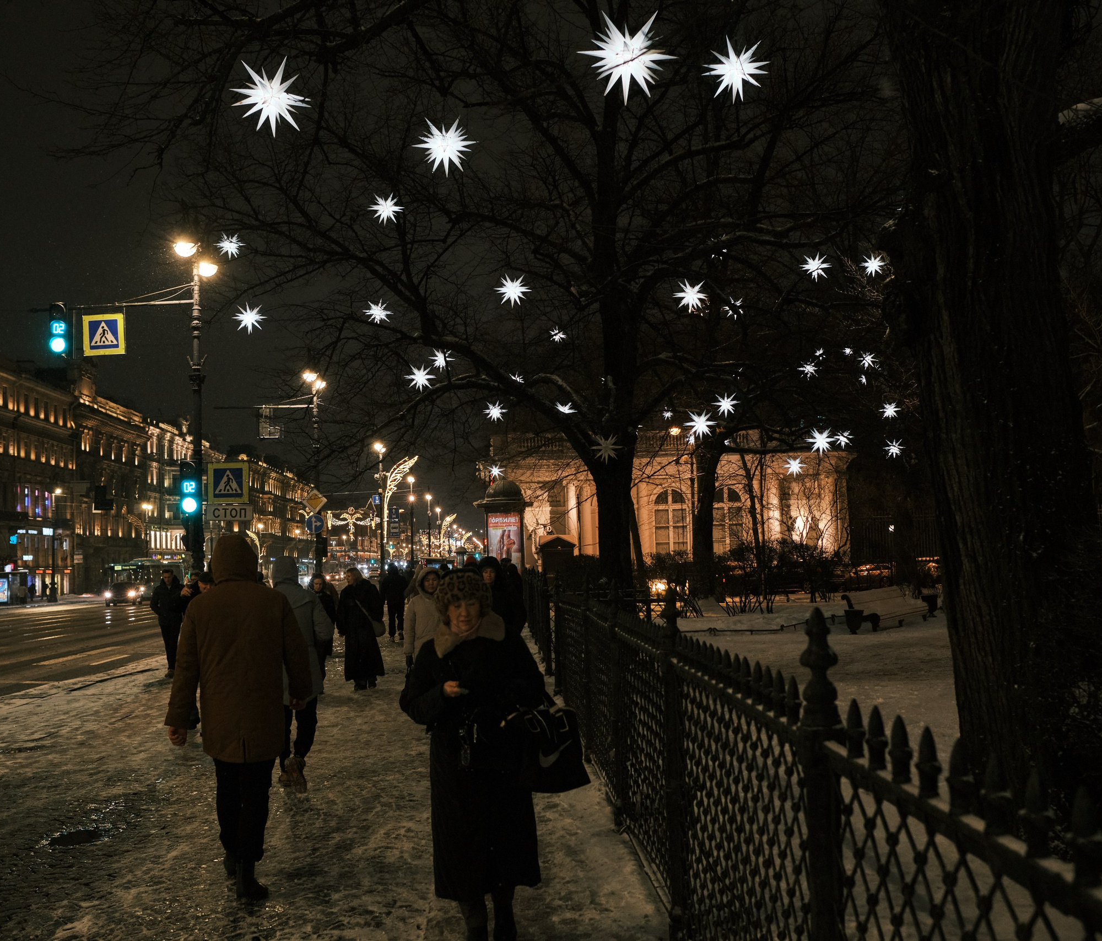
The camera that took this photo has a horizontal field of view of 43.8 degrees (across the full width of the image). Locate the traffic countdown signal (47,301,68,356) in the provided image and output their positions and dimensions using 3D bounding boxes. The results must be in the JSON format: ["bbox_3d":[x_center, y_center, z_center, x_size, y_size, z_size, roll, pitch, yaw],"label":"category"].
[{"bbox_3d":[-9.689,-2.786,27.000,0.370,1.030,0.320,-1,-4,2],"label":"traffic countdown signal"}]

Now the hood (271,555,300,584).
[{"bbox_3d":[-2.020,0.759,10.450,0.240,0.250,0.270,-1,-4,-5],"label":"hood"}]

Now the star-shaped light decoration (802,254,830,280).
[{"bbox_3d":[6.185,-4.741,32.000,0.660,0.630,0.640,-2,-4,11],"label":"star-shaped light decoration"}]

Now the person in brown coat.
[{"bbox_3d":[-1.642,1.291,7.268,0.700,1.850,0.500,-1,-4,-3],"label":"person in brown coat"}]

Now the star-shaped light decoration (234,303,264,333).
[{"bbox_3d":[-6.550,-3.302,29.800,0.660,0.630,0.640,0,-4,-12],"label":"star-shaped light decoration"}]

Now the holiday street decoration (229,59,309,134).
[{"bbox_3d":[-2.546,-3.371,12.400,0.670,0.670,0.670,-1,-4,0],"label":"holiday street decoration"}]

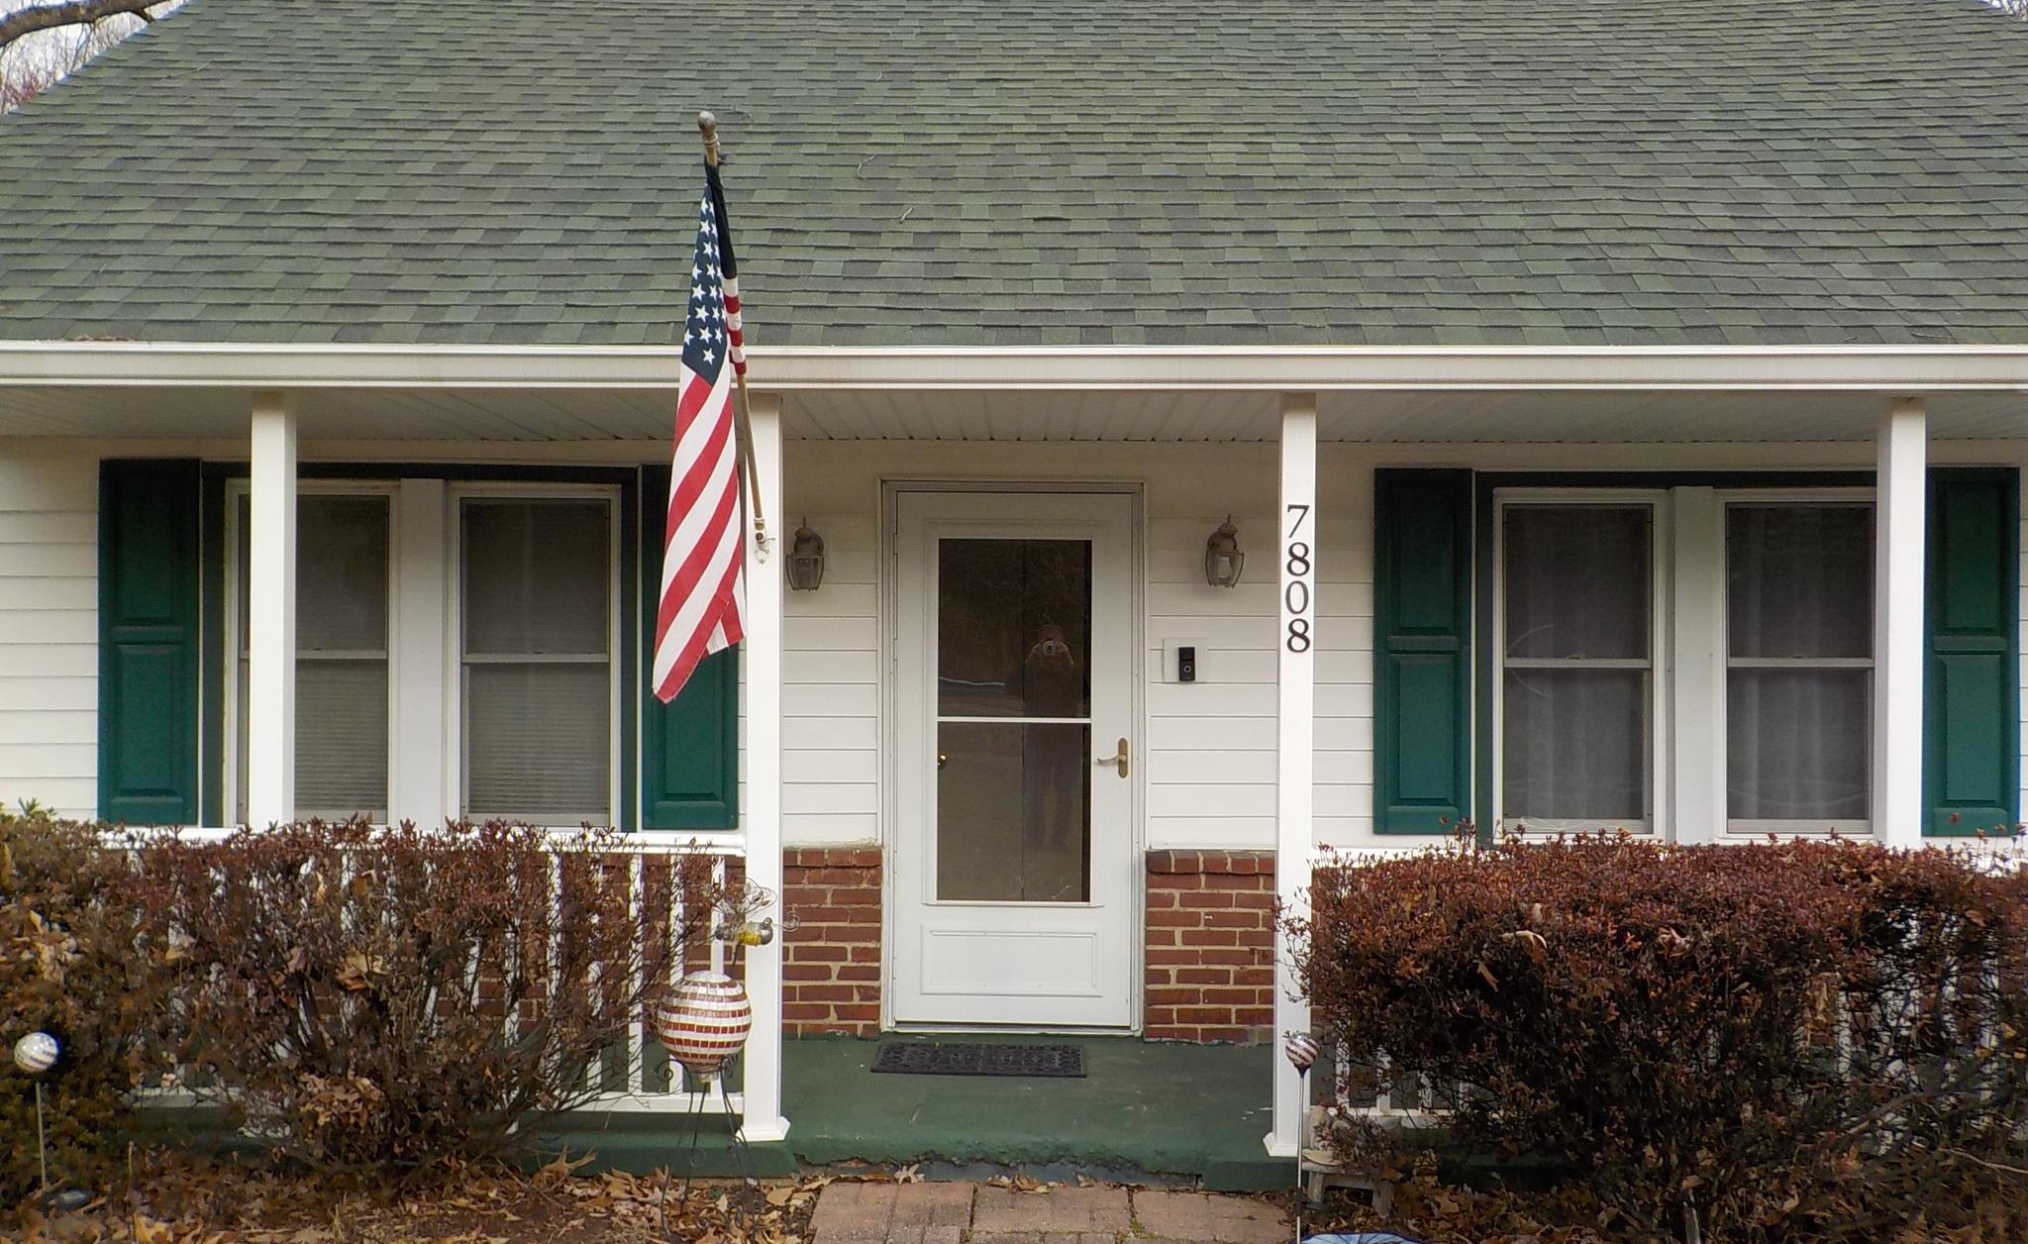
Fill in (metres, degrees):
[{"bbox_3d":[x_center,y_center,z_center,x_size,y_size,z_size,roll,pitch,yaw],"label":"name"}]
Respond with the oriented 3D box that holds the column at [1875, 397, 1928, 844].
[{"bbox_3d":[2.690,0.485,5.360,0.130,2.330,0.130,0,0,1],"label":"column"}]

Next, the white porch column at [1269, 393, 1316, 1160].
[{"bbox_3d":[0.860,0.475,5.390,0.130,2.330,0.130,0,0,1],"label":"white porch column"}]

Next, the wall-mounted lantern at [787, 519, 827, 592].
[{"bbox_3d":[-0.784,-0.252,6.630,0.150,0.278,0.180,0,0,1],"label":"wall-mounted lantern"}]

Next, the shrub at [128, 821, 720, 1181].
[{"bbox_3d":[-1.655,1.064,4.970,1.600,1.030,0.800,0,0,1],"label":"shrub"}]

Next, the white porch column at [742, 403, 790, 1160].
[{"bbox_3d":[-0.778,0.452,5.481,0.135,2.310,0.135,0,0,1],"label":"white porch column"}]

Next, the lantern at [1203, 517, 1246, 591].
[{"bbox_3d":[0.779,-0.256,6.519,0.155,0.275,0.190,0,0,1],"label":"lantern"}]

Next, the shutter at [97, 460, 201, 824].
[{"bbox_3d":[-3.307,0.080,6.721,0.378,1.390,0.040,0,0,1],"label":"shutter"}]

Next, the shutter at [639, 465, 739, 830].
[{"bbox_3d":[-1.232,0.098,6.698,0.378,1.390,0.040,0,0,1],"label":"shutter"}]

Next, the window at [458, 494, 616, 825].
[{"bbox_3d":[-1.833,0.147,6.749,0.614,1.271,0.080,0,0,1],"label":"window"}]

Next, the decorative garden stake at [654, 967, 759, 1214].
[{"bbox_3d":[-0.856,1.313,4.880,0.270,0.670,0.270,0,0,1],"label":"decorative garden stake"}]

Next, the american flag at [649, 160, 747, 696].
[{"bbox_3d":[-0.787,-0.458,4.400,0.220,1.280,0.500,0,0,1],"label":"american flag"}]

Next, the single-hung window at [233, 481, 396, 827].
[{"bbox_3d":[-2.671,0.127,6.688,0.610,1.280,0.100,0,0,1],"label":"single-hung window"}]

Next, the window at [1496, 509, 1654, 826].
[{"bbox_3d":[2.149,0.175,6.705,0.586,1.259,0.080,0,0,1],"label":"window"}]

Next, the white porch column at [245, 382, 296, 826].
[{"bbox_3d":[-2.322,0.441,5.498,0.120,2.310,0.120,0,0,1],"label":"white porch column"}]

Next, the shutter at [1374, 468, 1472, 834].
[{"bbox_3d":[1.555,0.114,6.667,0.378,1.390,0.040,0,0,1],"label":"shutter"}]

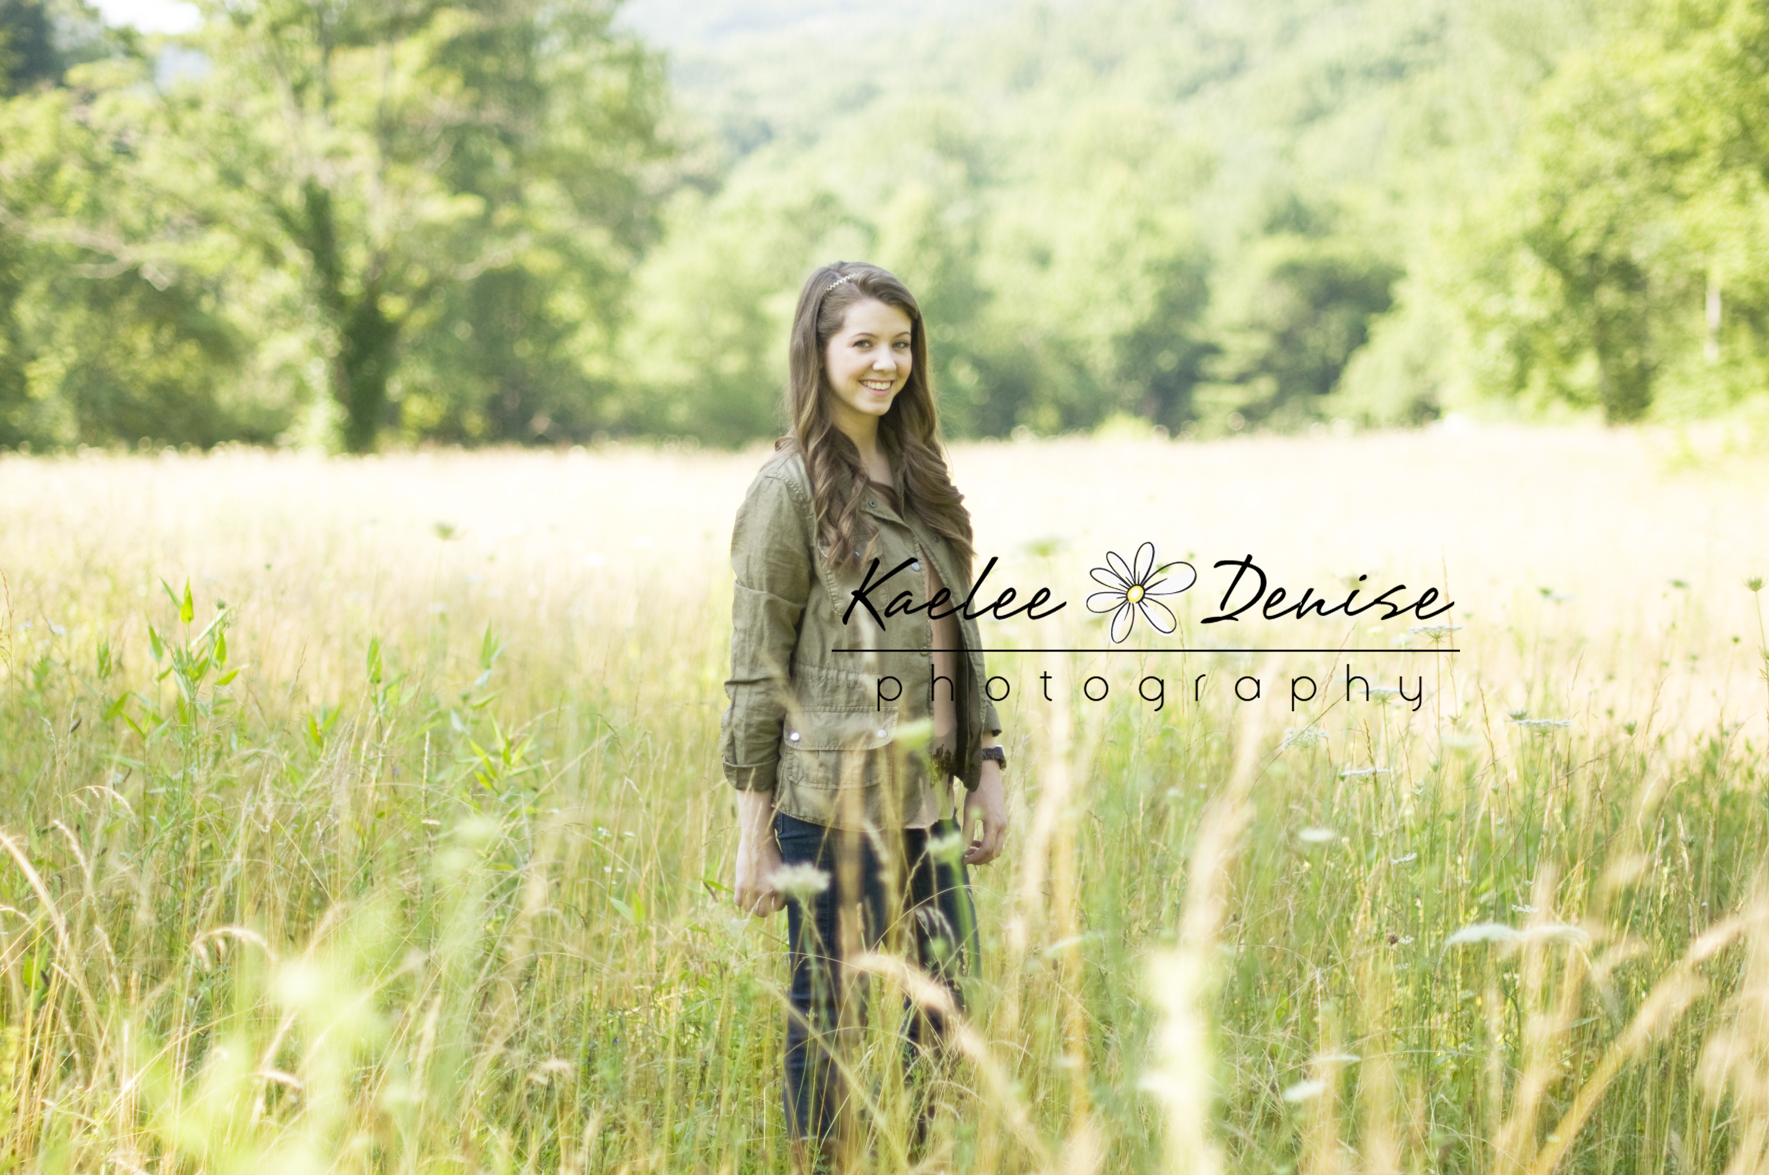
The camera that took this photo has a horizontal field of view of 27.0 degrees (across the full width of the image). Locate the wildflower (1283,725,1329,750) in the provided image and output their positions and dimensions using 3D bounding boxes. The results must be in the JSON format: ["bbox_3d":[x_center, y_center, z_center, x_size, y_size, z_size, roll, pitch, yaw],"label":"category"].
[{"bbox_3d":[0.651,0.231,5.700,0.071,0.033,0.071,0,2,0],"label":"wildflower"}]

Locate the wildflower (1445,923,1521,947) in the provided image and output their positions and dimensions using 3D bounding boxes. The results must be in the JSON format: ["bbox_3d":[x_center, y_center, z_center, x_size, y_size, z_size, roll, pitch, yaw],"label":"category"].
[{"bbox_3d":[0.683,0.396,4.200,0.082,0.024,0.082,0,2,0],"label":"wildflower"}]

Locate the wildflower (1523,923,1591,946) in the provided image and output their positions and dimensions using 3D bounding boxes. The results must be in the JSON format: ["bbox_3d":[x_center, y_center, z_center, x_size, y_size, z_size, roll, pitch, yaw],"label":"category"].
[{"bbox_3d":[0.767,0.396,4.200,0.076,0.024,0.076,0,2,0],"label":"wildflower"}]

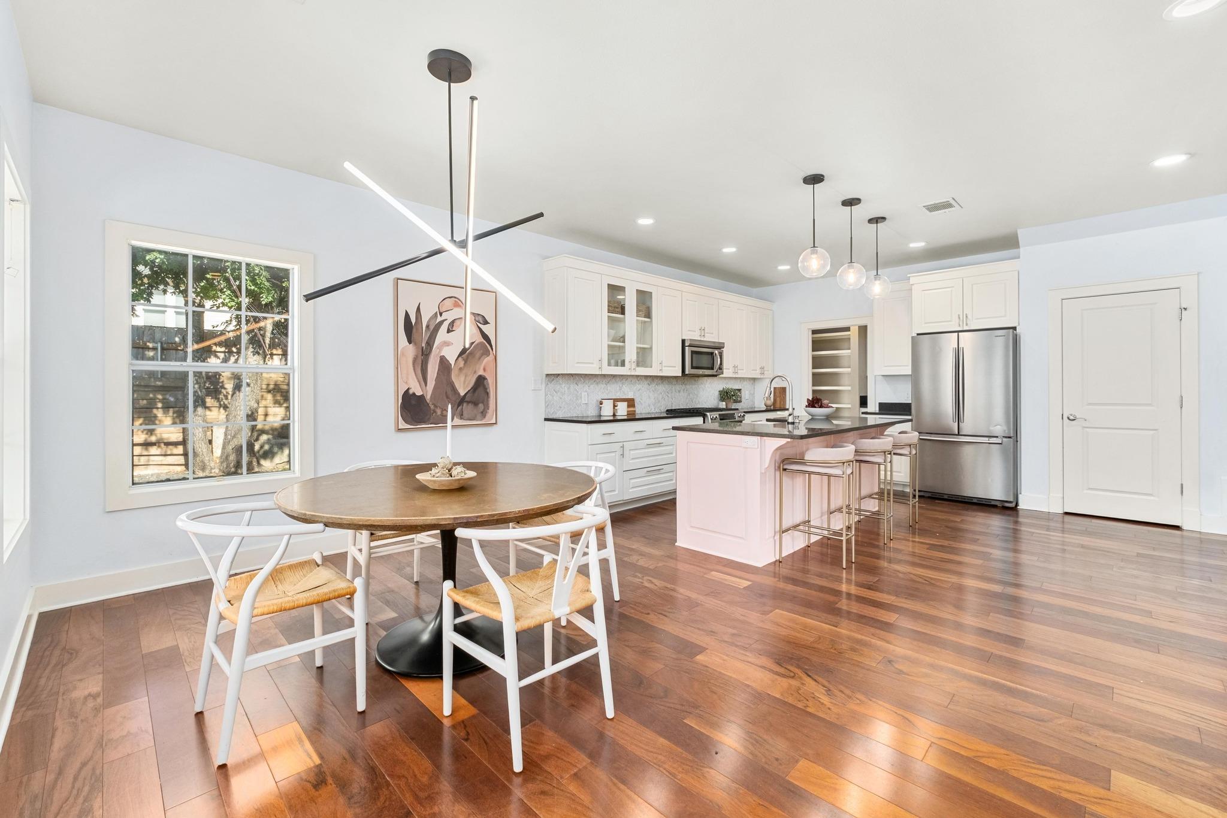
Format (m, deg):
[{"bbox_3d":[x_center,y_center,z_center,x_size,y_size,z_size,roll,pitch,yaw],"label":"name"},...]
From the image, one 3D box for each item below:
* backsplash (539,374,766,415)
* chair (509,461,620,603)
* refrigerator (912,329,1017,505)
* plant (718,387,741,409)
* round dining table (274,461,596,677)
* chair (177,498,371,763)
[{"bbox_3d":[0.747,-0.189,6.454,3.960,0.450,0.020,-2,2,-44],"label":"backsplash"},{"bbox_3d":[-0.240,0.712,2.937,0.520,0.765,0.550,-2,2,-44],"label":"chair"},{"bbox_3d":[3.867,0.077,5.590,0.760,1.780,0.900,-2,2,-44],"label":"refrigerator"},{"bbox_3d":[1.615,-0.154,7.118,0.290,0.310,0.260,-2,2,-44],"label":"plant"},{"bbox_3d":[-0.783,0.726,2.449,1.400,0.755,1.400,0,1,0],"label":"round dining table"},{"bbox_3d":[-1.293,0.760,1.921,0.520,0.765,0.550,-2,2,-44],"label":"chair"}]

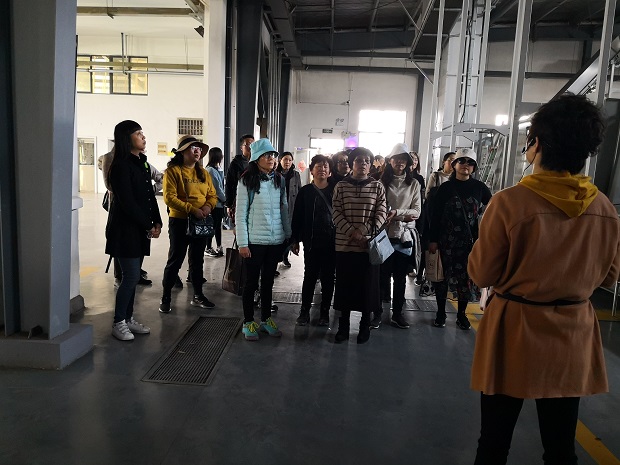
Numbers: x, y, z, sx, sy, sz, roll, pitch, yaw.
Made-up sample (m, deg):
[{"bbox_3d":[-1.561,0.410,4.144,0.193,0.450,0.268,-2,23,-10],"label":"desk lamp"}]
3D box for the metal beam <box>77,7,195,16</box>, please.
[{"bbox_3d":[-5.090,-6.409,14.024,3.500,0.220,0.220,3,7,2],"label":"metal beam"}]

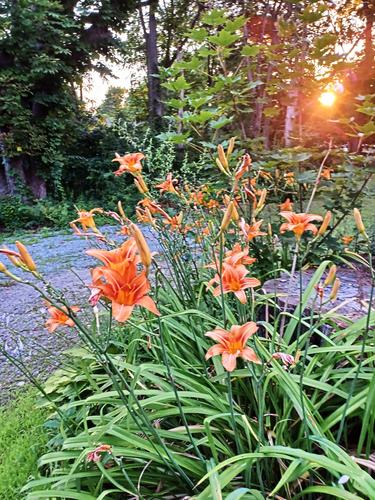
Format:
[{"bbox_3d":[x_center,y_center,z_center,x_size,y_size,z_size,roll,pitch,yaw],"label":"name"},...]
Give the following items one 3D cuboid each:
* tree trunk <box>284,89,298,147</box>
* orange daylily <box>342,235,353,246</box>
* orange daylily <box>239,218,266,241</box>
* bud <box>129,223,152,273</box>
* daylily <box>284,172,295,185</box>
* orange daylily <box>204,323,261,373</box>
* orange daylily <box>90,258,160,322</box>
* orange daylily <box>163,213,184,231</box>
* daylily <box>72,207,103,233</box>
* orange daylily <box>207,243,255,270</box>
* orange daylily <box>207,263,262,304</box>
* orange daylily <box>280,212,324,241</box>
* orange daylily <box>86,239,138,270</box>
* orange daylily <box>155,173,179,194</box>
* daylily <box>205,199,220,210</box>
[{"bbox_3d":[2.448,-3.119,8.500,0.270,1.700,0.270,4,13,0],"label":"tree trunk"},{"bbox_3d":[1.108,-0.066,2.500,0.075,0.075,0.070,3,13,11],"label":"orange daylily"},{"bbox_3d":[0.216,-0.067,1.200,0.095,0.080,0.085,-6,-2,-24],"label":"orange daylily"},{"bbox_3d":[-0.075,-0.004,0.580,0.022,0.080,0.022,-22,3,0],"label":"bud"},{"bbox_3d":[0.706,-0.495,2.500,0.075,0.080,0.070,3,13,11],"label":"daylily"},{"bbox_3d":[0.093,0.203,0.750,0.113,0.092,0.080,0,-2,0],"label":"orange daylily"},{"bbox_3d":[-0.113,0.074,0.660,0.125,0.110,0.085,-1,-18,-5],"label":"orange daylily"},{"bbox_3d":[-0.053,-0.109,1.380,0.080,0.065,0.075,8,15,30],"label":"orange daylily"},{"bbox_3d":[-0.308,-0.090,1.100,0.085,0.070,0.085,-12,18,-43],"label":"daylily"},{"bbox_3d":[0.106,0.025,0.870,0.120,0.085,0.095,0,-3,0],"label":"orange daylily"},{"bbox_3d":[0.104,0.074,0.800,0.115,0.097,0.080,-1,-18,-5],"label":"orange daylily"},{"bbox_3d":[0.306,-0.063,0.970,0.113,0.077,0.105,0,4,0],"label":"orange daylily"},{"bbox_3d":[-0.147,0.015,0.710,0.105,0.080,0.090,6,-7,24],"label":"orange daylily"},{"bbox_3d":[-0.076,-0.239,1.300,0.080,0.077,0.080,-6,14,-23],"label":"orange daylily"},{"bbox_3d":[0.132,-0.239,1.900,0.085,0.068,0.080,0,-3,0],"label":"daylily"}]

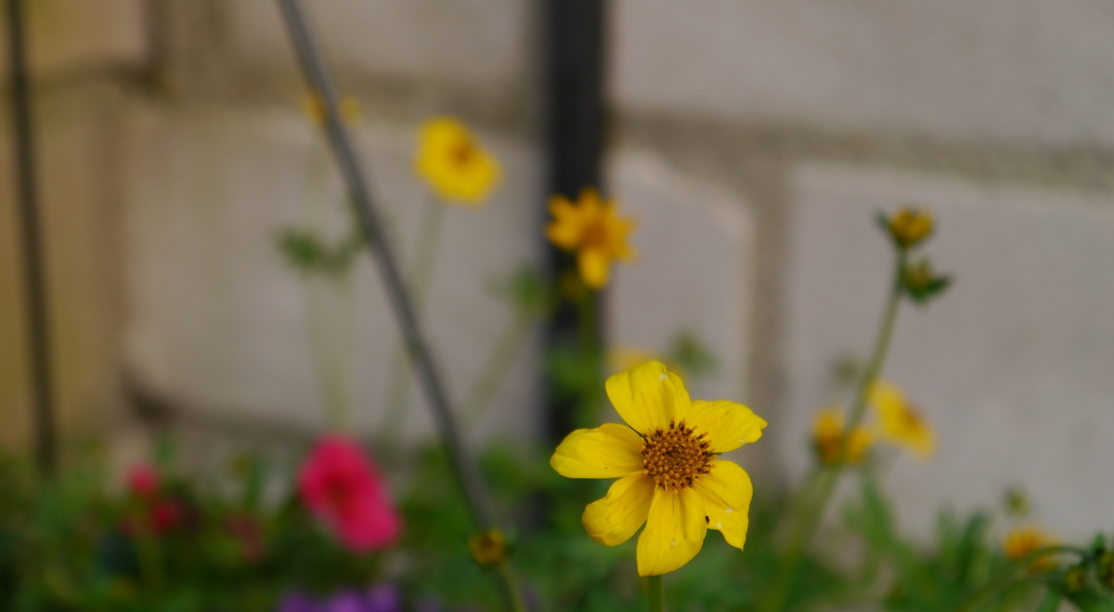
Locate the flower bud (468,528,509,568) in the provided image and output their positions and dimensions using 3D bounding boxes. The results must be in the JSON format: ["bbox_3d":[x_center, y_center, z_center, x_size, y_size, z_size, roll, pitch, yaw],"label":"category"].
[{"bbox_3d":[-0.015,0.055,0.480,0.009,0.009,0.009,1,13,0],"label":"flower bud"}]

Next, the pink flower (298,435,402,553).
[{"bbox_3d":[-0.062,0.056,0.630,0.034,0.036,0.017,-5,-19,-38],"label":"pink flower"}]

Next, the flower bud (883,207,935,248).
[{"bbox_3d":[0.086,-0.019,0.520,0.013,0.011,0.013,7,9,0],"label":"flower bud"}]

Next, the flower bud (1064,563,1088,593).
[{"bbox_3d":[0.114,0.060,0.465,0.005,0.006,0.006,1,13,0],"label":"flower bud"}]

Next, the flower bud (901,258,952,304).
[{"bbox_3d":[0.094,-0.006,0.540,0.012,0.011,0.011,1,13,0],"label":"flower bud"}]

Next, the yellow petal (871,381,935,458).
[{"bbox_3d":[0.125,0.041,0.770,0.012,0.029,0.029,-37,-6,27],"label":"yellow petal"}]

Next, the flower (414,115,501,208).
[{"bbox_3d":[-0.031,-0.045,0.660,0.029,0.029,0.012,-5,-25,-36],"label":"flower"}]

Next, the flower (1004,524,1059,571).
[{"bbox_3d":[0.125,0.064,0.560,0.019,0.012,0.016,2,53,16],"label":"flower"}]

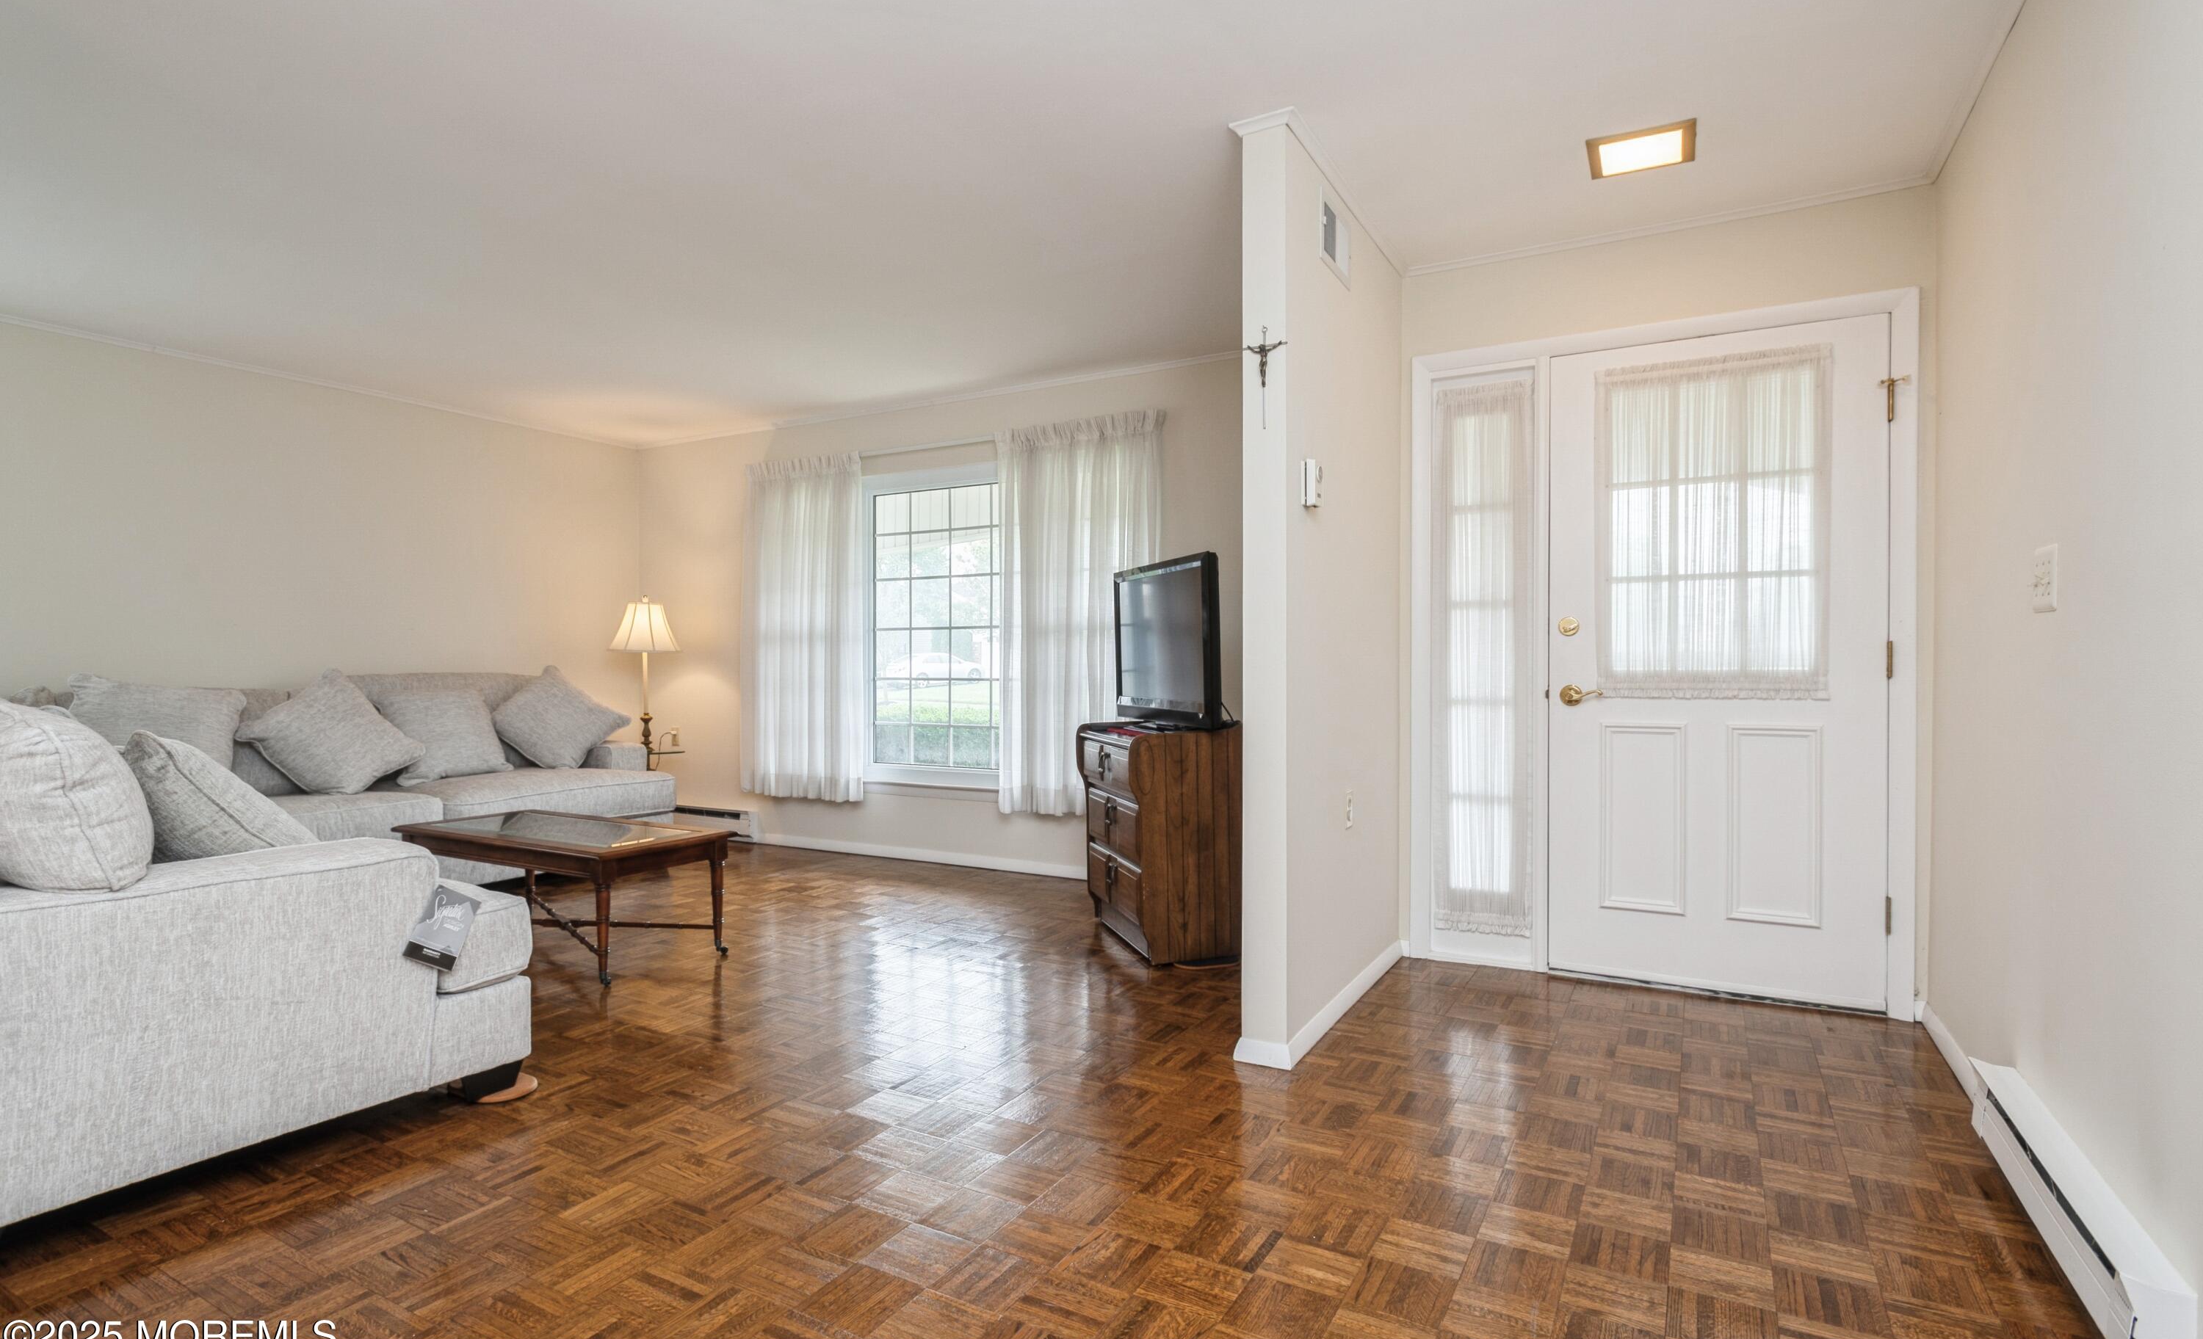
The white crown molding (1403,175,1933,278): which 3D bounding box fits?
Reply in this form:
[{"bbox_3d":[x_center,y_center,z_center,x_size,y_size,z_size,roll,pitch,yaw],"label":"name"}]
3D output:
[{"bbox_3d":[1.709,-1.398,3.309,1.486,0.038,0.034,0,0,30],"label":"white crown molding"}]

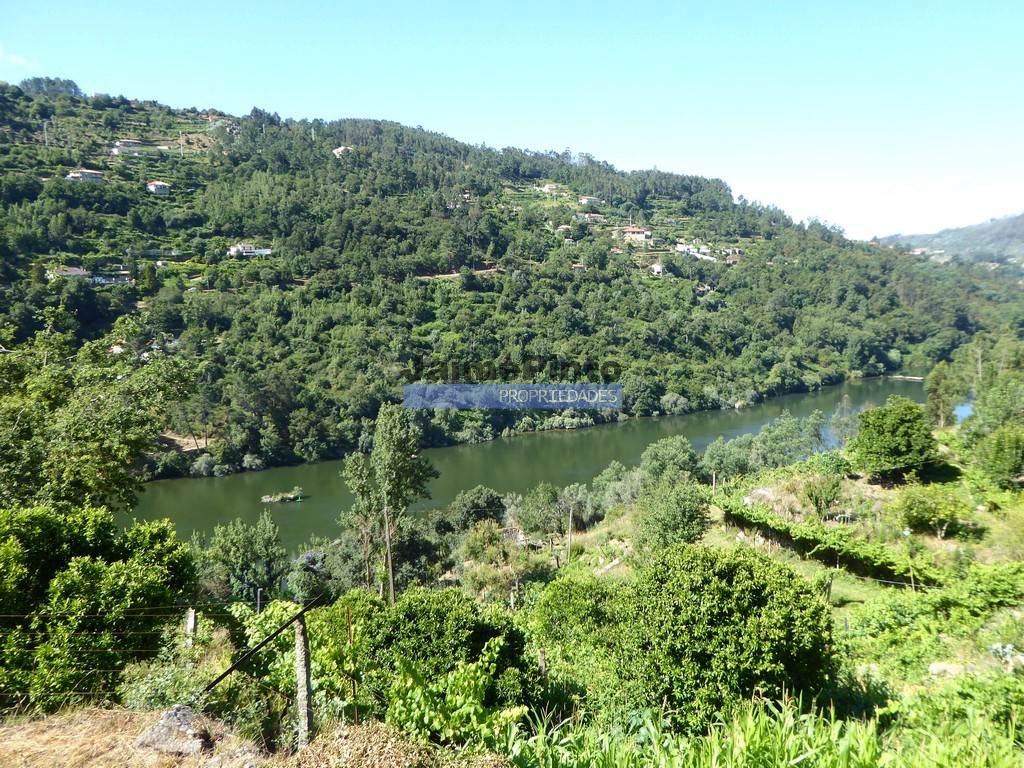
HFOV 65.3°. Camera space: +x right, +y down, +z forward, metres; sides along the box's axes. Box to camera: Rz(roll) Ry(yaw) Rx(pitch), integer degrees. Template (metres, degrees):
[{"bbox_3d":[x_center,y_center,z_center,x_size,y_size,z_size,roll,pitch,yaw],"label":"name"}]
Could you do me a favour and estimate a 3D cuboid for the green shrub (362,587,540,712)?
[{"bbox_3d":[-1.174,5.191,15.500,3.300,2.500,2.900,-1,9,-5],"label":"green shrub"}]

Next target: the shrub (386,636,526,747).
[{"bbox_3d":[-0.737,4.081,10.600,1.800,1.400,1.200,-1,9,0],"label":"shrub"}]

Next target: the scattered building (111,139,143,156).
[{"bbox_3d":[-204.598,-125.845,425.000,13.000,7.600,8.500,-9,12,-41],"label":"scattered building"}]

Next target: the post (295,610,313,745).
[{"bbox_3d":[-2.578,3.688,9.900,0.150,1.680,0.150,-3,9,-12],"label":"post"}]

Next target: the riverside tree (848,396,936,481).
[{"bbox_3d":[34.301,4.913,72.000,7.800,7.400,7.500,3,10,25],"label":"riverside tree"}]

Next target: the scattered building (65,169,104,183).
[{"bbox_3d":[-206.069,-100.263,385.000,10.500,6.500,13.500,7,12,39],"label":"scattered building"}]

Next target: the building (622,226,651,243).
[{"bbox_3d":[67.028,-80.218,430.000,12.500,8.200,10.000,3,10,25],"label":"building"}]

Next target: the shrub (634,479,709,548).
[{"bbox_3d":[11.655,9.549,58.000,5.300,4.800,5.000,1,9,11],"label":"shrub"}]

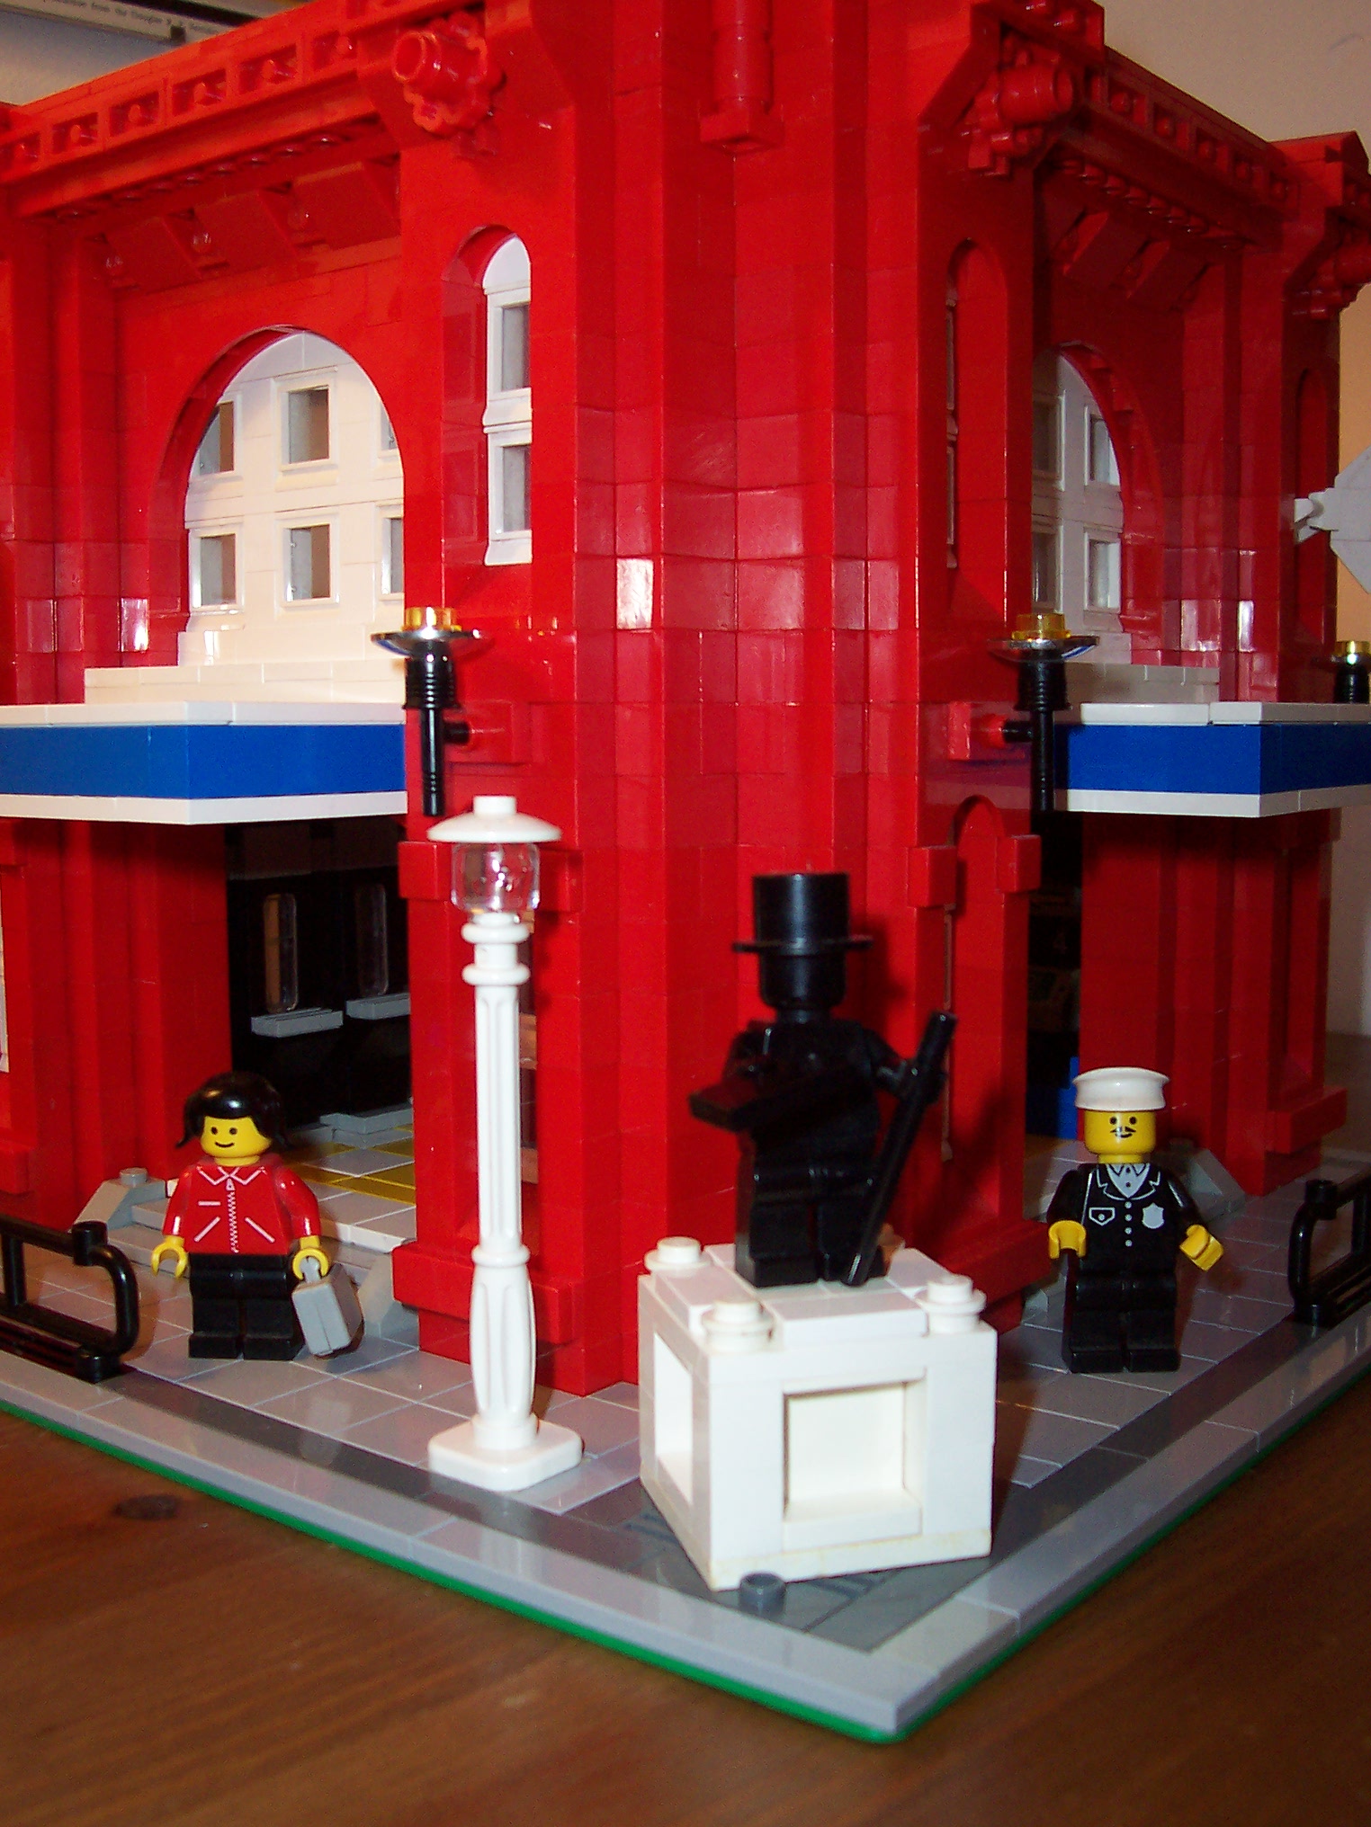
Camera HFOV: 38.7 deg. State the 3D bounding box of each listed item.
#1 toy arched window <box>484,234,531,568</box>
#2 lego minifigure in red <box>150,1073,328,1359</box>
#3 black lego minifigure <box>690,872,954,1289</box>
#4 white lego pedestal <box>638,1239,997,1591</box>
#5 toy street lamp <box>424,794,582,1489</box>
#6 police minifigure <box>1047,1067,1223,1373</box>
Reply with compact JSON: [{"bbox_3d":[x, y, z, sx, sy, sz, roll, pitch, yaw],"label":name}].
[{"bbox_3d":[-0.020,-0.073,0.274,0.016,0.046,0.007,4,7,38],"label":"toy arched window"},{"bbox_3d":[-0.064,0.044,0.286,0.025,0.041,0.015,0,6,5],"label":"lego minifigure in red"},{"bbox_3d":[0.015,0.019,0.219,0.030,0.046,0.022,-2,6,-15],"label":"black lego minifigure"},{"bbox_3d":[0.014,0.055,0.225,0.032,0.030,0.032,-2,6,-15],"label":"white lego pedestal"},{"bbox_3d":[-0.023,0.027,0.241,0.016,0.083,0.016,4,7,38],"label":"toy street lamp"},{"bbox_3d":[0.062,0.043,0.275,0.024,0.043,0.018,0,6,1],"label":"police minifigure"}]

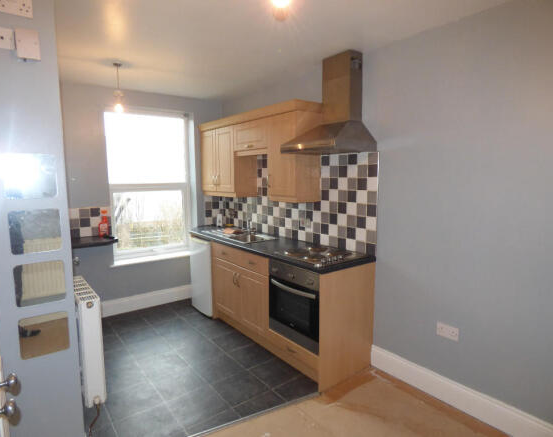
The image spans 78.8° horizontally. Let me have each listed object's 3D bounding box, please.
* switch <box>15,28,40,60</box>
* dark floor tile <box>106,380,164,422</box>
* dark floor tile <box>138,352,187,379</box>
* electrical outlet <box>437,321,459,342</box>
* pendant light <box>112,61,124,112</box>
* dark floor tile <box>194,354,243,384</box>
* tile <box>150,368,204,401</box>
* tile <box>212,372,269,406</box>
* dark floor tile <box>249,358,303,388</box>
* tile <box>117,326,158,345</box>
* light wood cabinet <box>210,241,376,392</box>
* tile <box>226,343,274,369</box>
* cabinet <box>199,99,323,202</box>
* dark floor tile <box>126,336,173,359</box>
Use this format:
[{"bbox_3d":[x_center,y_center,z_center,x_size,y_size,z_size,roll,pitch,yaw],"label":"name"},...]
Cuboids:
[{"bbox_3d":[-1.111,-0.777,1.505,0.087,0.116,0.024,-4,7,-34],"label":"switch"},{"bbox_3d":[-0.987,1.259,2.324,0.327,0.010,0.322,-5,8,-38],"label":"dark floor tile"},{"bbox_3d":[-0.929,1.209,2.785,0.327,0.010,0.322,-5,8,-38],"label":"dark floor tile"},{"bbox_3d":[1.140,0.754,2.249,0.015,0.088,0.144,-5,8,-38],"label":"electrical outlet"},{"bbox_3d":[-1.310,-1.083,2.803,0.090,0.391,0.090,-5,9,-38],"label":"pendant light"},{"bbox_3d":[-0.464,1.215,2.734,0.327,0.010,0.322,-5,8,-38],"label":"dark floor tile"},{"bbox_3d":[-0.737,1.246,2.548,0.330,0.010,0.330,-5,9,-38],"label":"tile"},{"bbox_3d":[-0.268,1.254,2.499,0.330,0.010,0.330,-5,9,-38],"label":"tile"},{"bbox_3d":[-0.003,1.229,2.701,0.330,0.010,0.330,-5,9,-38],"label":"dark floor tile"},{"bbox_3d":[-1.345,1.151,3.301,0.330,0.010,0.330,-5,9,-38],"label":"tile"},{"bbox_3d":[0.043,0.724,3.197,0.610,0.875,1.615,-5,9,-38],"label":"light wood cabinet"},{"bbox_3d":[-0.205,1.198,2.952,0.330,0.010,0.330,-5,9,-38],"label":"tile"},{"bbox_3d":[-0.270,-0.644,3.615,0.320,0.870,1.830,-5,8,-38],"label":"cabinet"},{"bbox_3d":[-1.143,1.183,3.050,0.330,0.010,0.330,-5,9,-38],"label":"dark floor tile"}]

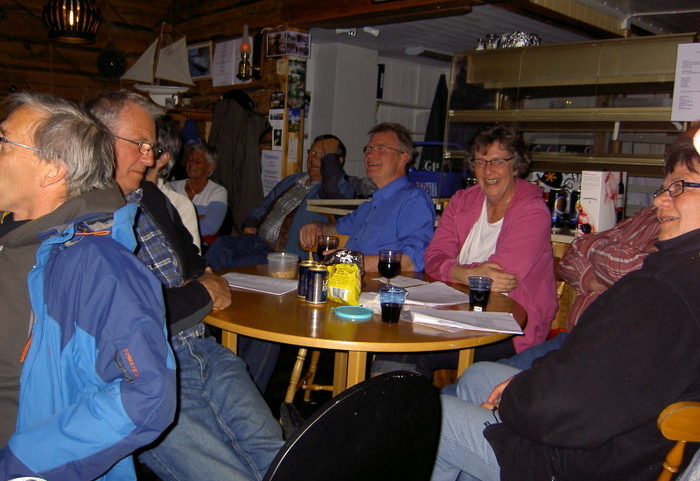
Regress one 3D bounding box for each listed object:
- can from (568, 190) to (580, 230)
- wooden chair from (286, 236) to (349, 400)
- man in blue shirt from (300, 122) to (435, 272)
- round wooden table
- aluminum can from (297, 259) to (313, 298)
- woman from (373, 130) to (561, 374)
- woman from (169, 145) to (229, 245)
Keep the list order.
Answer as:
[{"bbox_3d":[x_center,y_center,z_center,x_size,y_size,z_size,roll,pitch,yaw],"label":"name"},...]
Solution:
[{"bbox_3d":[1.020,-0.134,3.056,0.066,0.168,0.066,3,8,0],"label":"can"},{"bbox_3d":[-0.063,0.402,3.115,0.430,0.830,0.470,3,8,0],"label":"wooden chair"},{"bbox_3d":[0.050,0.176,2.932,0.580,1.340,0.660,11,11,42],"label":"man in blue shirt"},{"bbox_3d":[-0.014,0.549,2.443,1.180,0.730,1.180,3,8,0],"label":"round wooden table"},{"bbox_3d":[-0.140,0.130,2.332,0.066,0.116,0.066,3,8,0],"label":"aluminum can"},{"bbox_3d":[0.486,0.253,2.596,0.540,1.330,0.680,8,9,33],"label":"woman"},{"bbox_3d":[-1.002,0.006,4.269,0.500,1.190,0.680,7,9,26],"label":"woman"}]

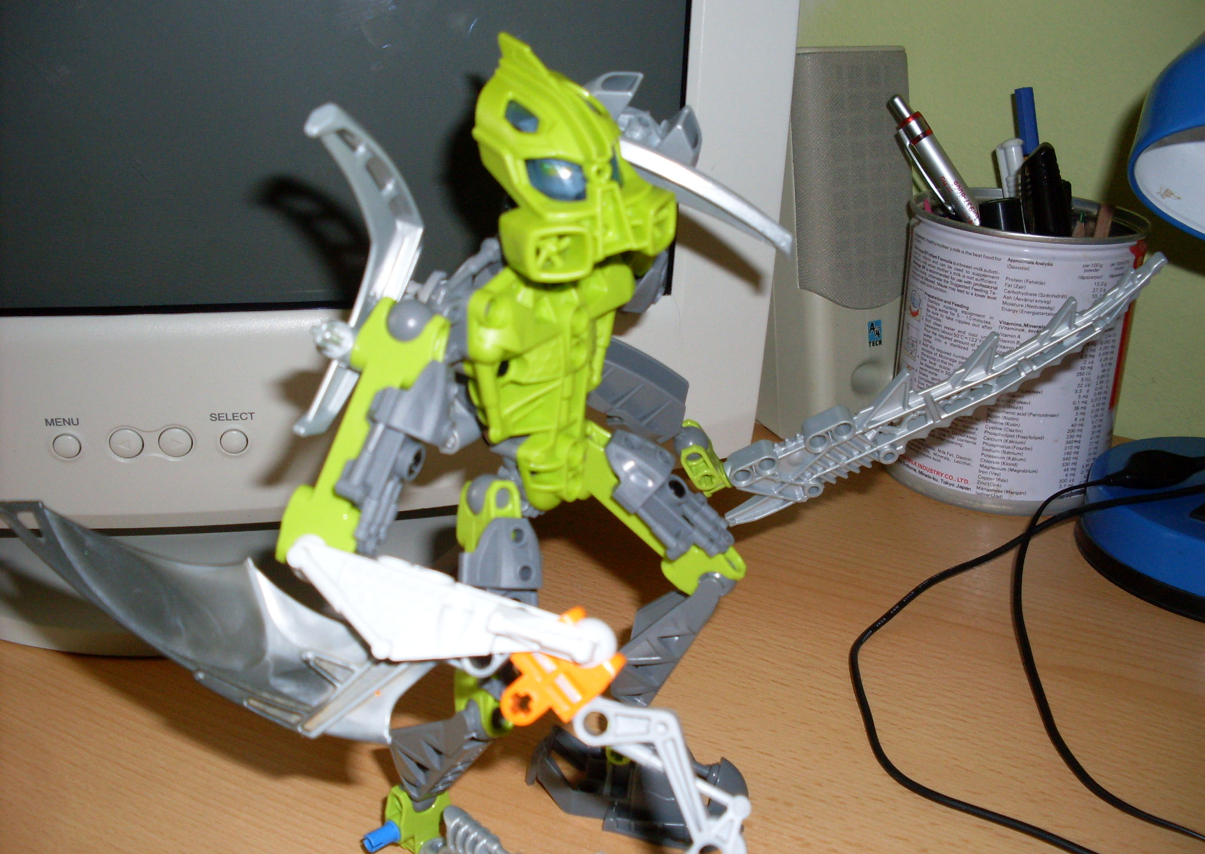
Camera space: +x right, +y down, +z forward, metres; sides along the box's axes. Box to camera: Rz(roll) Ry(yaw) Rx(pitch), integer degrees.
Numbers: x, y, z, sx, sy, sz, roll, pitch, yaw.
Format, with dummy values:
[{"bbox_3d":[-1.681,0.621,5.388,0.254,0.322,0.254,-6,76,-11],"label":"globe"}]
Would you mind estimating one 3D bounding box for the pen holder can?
[{"bbox_3d":[0.186,-0.037,0.606,0.103,0.124,0.103,2,22,0],"label":"pen holder can"}]

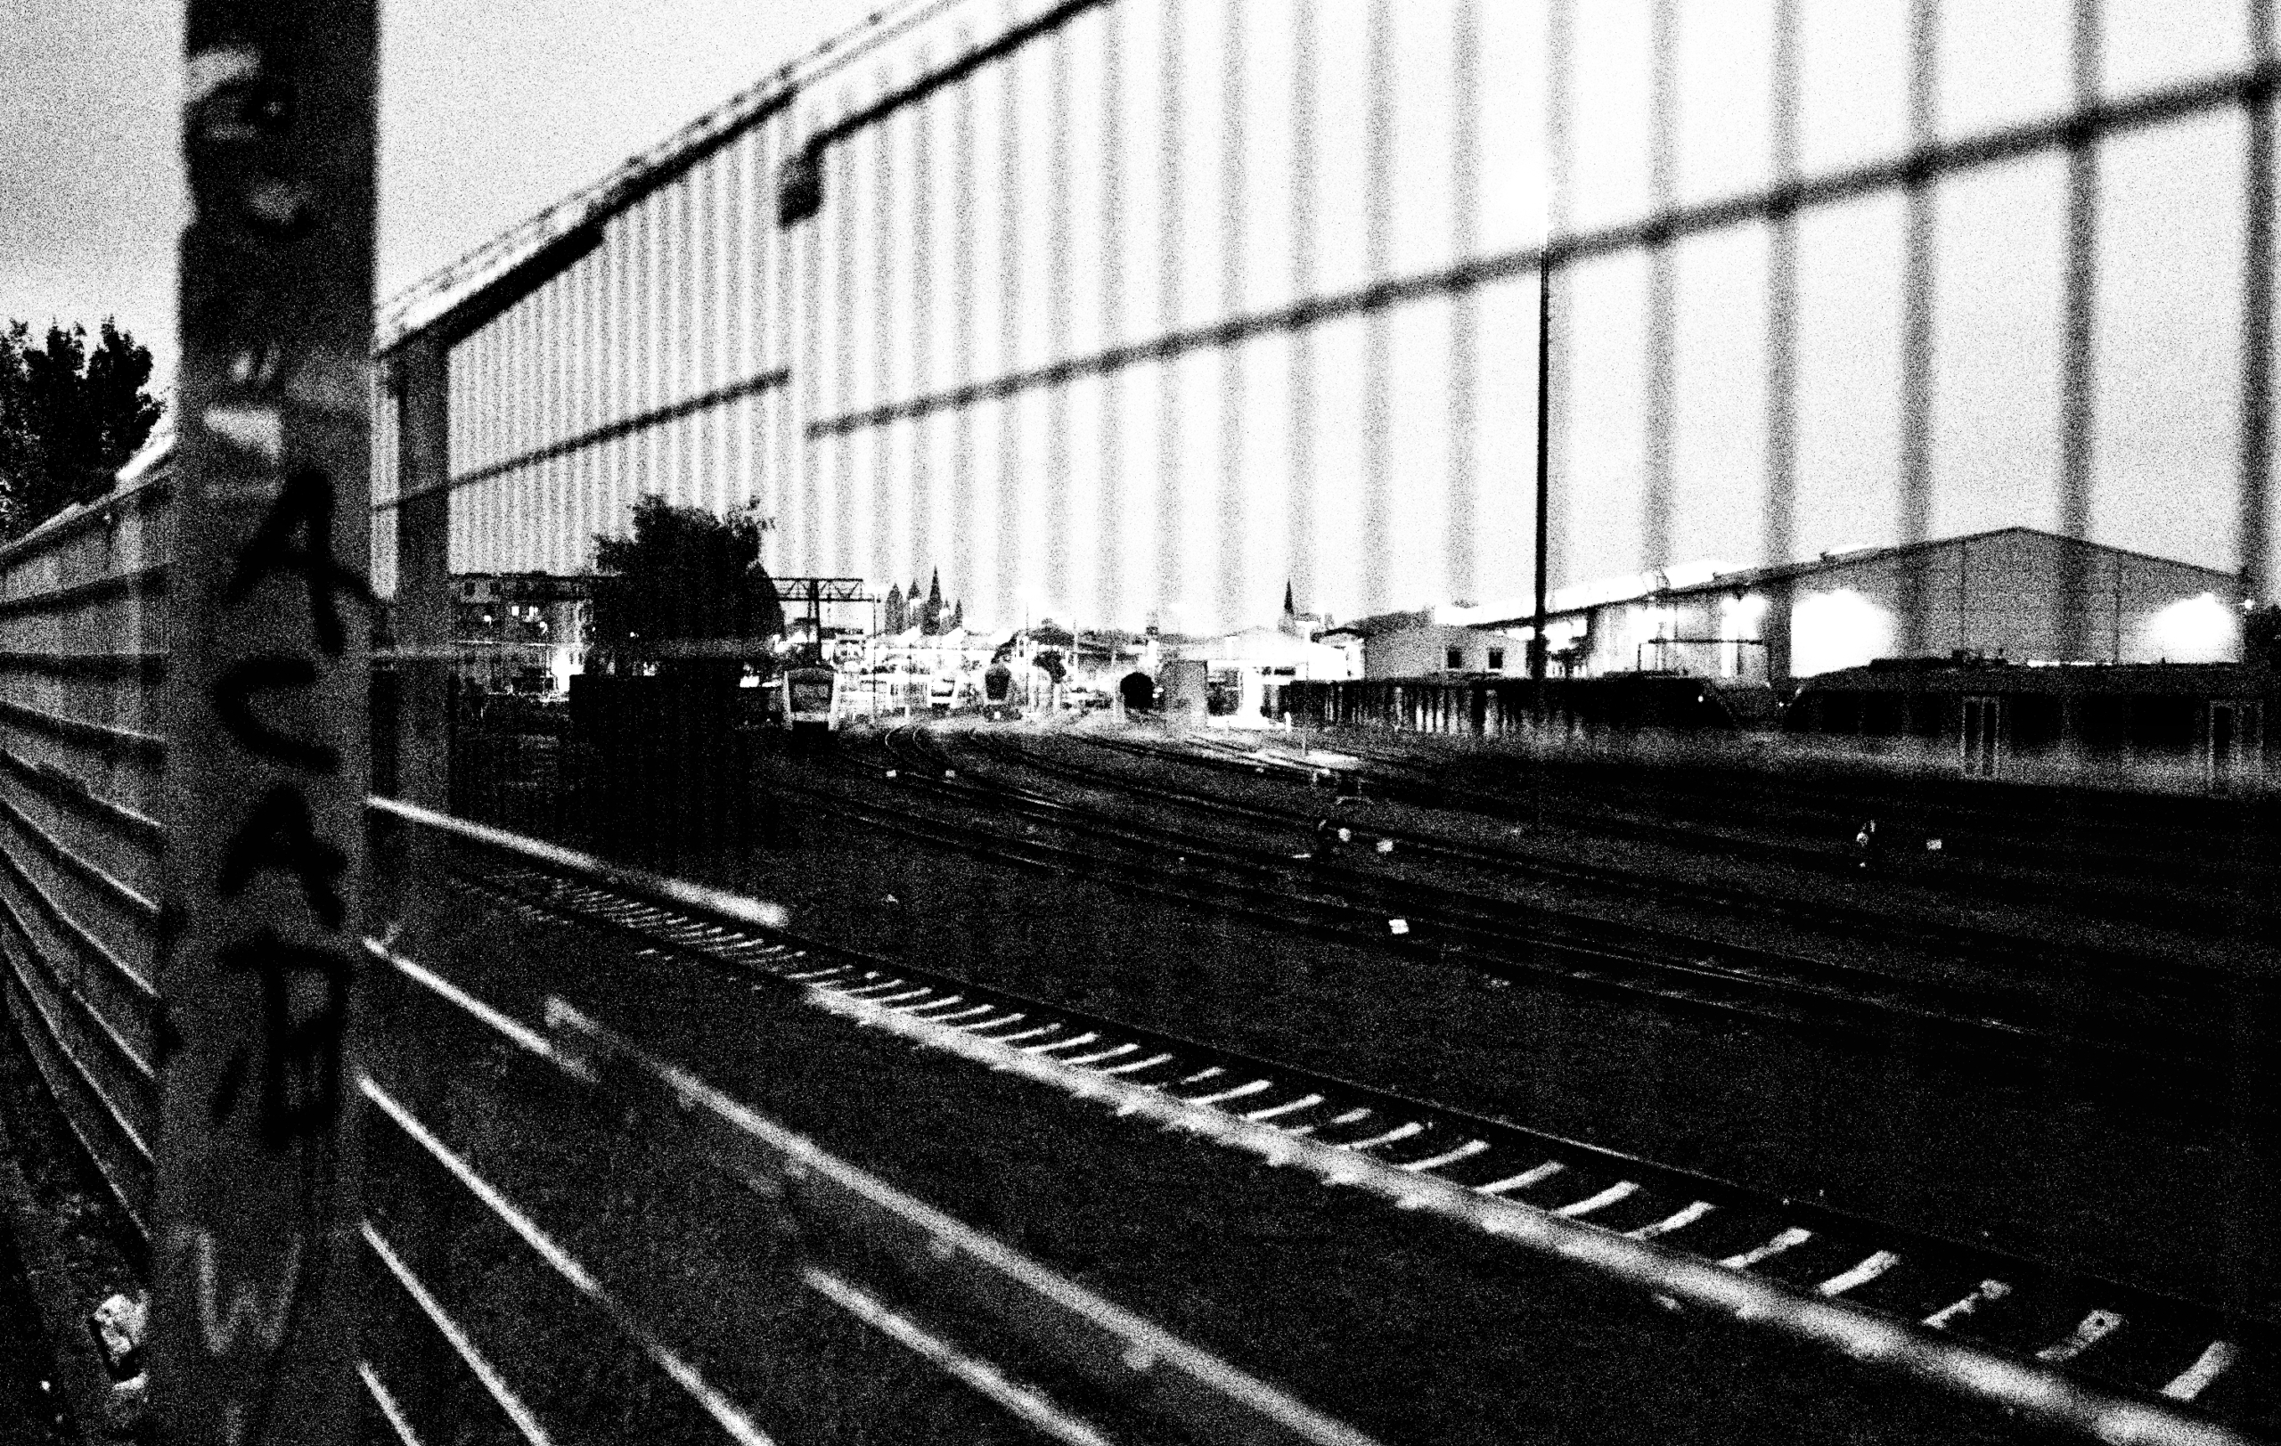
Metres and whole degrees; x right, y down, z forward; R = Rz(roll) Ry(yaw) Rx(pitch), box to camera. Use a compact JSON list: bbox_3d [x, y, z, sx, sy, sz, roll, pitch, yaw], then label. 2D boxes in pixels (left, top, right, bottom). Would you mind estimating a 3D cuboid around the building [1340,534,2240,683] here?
[{"bbox_3d":[41.550,-4.290,114.922,23.000,11.000,70.000,1,1,3],"label":"building"}]

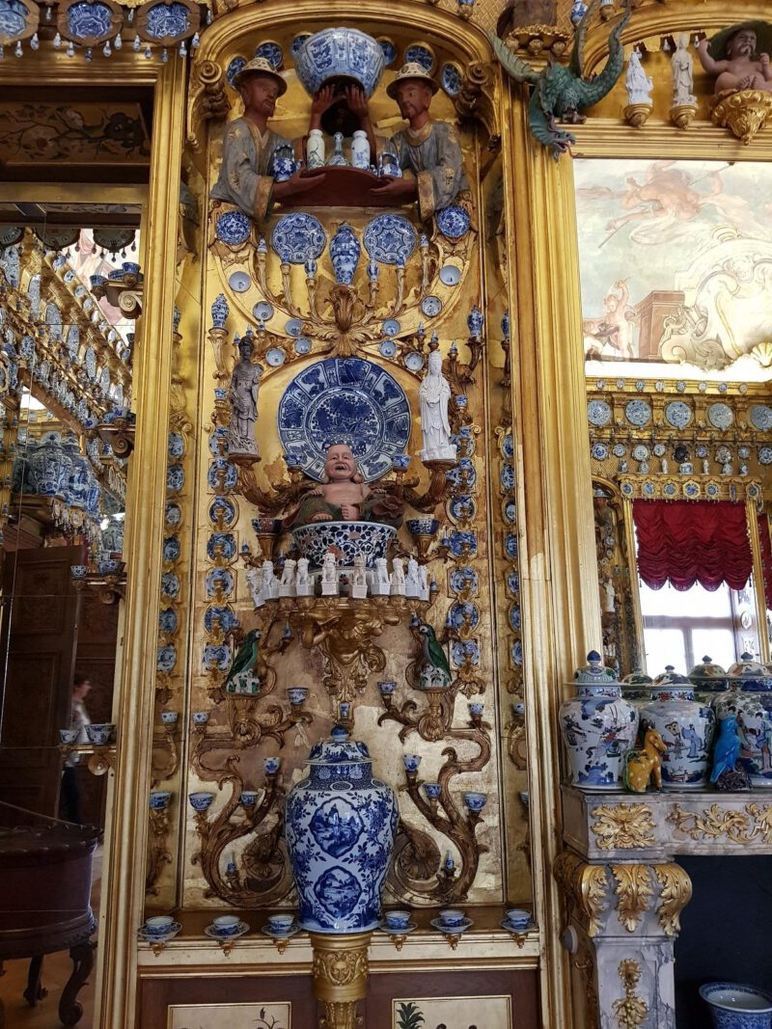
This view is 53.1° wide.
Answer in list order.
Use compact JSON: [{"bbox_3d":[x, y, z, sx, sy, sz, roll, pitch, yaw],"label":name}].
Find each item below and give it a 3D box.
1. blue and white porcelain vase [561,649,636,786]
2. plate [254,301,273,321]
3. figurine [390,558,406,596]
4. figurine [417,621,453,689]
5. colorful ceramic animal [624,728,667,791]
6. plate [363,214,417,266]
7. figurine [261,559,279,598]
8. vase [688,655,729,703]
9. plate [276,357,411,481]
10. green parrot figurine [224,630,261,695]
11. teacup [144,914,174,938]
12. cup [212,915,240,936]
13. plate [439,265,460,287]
[{"bbox_3d":[0.628,0.601,2.281,0.227,0.392,0.227,0,-12,-2],"label":"blue and white porcelain vase"},{"bbox_3d":[-0.469,-0.777,2.955,0.077,0.077,0.022,0,-9,-2],"label":"plate"},{"bbox_3d":[0.041,0.214,2.653,0.042,0.128,0.050,10,-15,-43],"label":"figurine"},{"bbox_3d":[0.154,0.436,2.389,0.105,0.203,0.080,4,-12,-22],"label":"figurine"},{"bbox_3d":[0.746,0.706,2.228,0.112,0.176,0.075,-2,-11,5],"label":"colorful ceramic animal"},{"bbox_3d":[0.018,-1.071,3.007,0.203,0.203,0.030,0,-12,-2],"label":"plate"},{"bbox_3d":[-0.359,0.203,2.427,0.033,0.122,0.043,-8,-14,32],"label":"figurine"},{"bbox_3d":[1.143,0.698,2.715,0.236,0.395,0.236,0,-11,-2],"label":"vase"},{"bbox_3d":[-0.147,-0.339,2.815,0.480,0.480,0.065,0,-11,-2],"label":"plate"},{"bbox_3d":[-0.474,0.483,2.539,0.129,0.208,0.088,-3,-12,10],"label":"green parrot figurine"},{"bbox_3d":[-0.651,1.185,2.220,0.081,0.042,0.081,0,-12,-2],"label":"teacup"},{"bbox_3d":[-0.460,1.191,2.232,0.077,0.042,0.077,0,-12,-2],"label":"cup"},{"bbox_3d":[0.234,-0.866,2.805,0.078,0.078,0.022,0,-5,-2],"label":"plate"}]

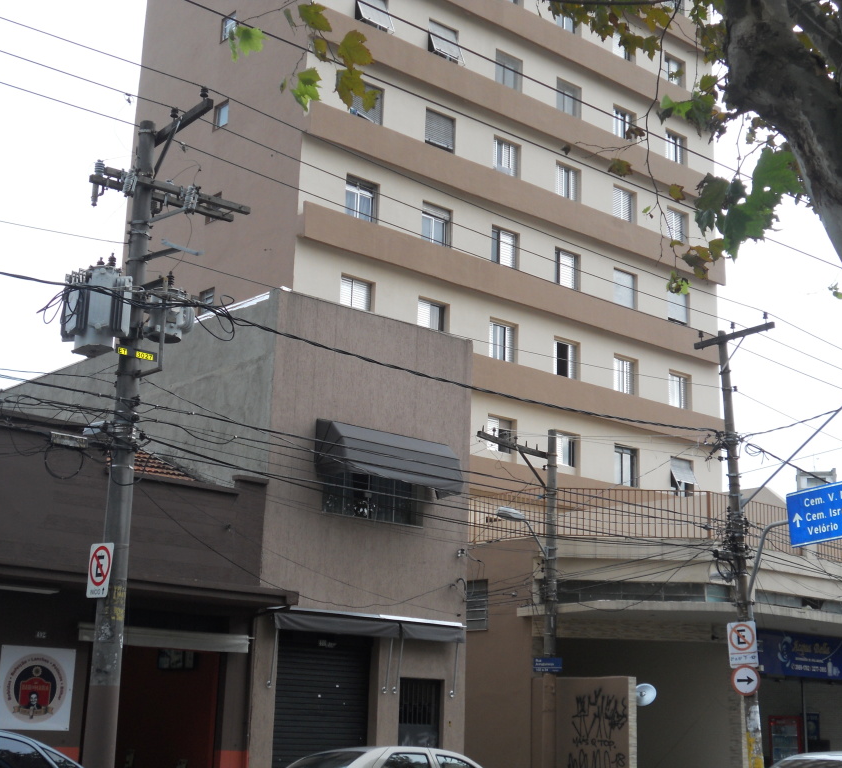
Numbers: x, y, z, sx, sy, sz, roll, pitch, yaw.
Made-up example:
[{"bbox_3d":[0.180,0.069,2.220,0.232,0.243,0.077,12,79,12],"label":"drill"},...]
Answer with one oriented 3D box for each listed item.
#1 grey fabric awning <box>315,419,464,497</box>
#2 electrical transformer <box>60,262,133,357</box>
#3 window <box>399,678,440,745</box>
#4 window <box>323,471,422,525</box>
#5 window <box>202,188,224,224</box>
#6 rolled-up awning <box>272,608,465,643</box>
[{"bbox_3d":[-0.442,1.131,21.037,2.380,0.900,0.760,14,-18,-40],"label":"grey fabric awning"},{"bbox_3d":[-3.588,-0.865,15.001,0.580,1.020,0.720,14,-18,-40],"label":"electrical transformer"},{"bbox_3d":[0.019,5.134,21.235,0.900,1.040,0.120,14,-18,-40],"label":"window"},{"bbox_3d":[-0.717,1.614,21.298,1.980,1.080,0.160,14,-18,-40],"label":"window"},{"bbox_3d":[-5.785,-4.953,38.378,0.140,0.820,0.760,14,-18,-40],"label":"window"},{"bbox_3d":[-0.722,3.665,20.549,3.750,0.340,0.280,14,-18,-40],"label":"rolled-up awning"}]

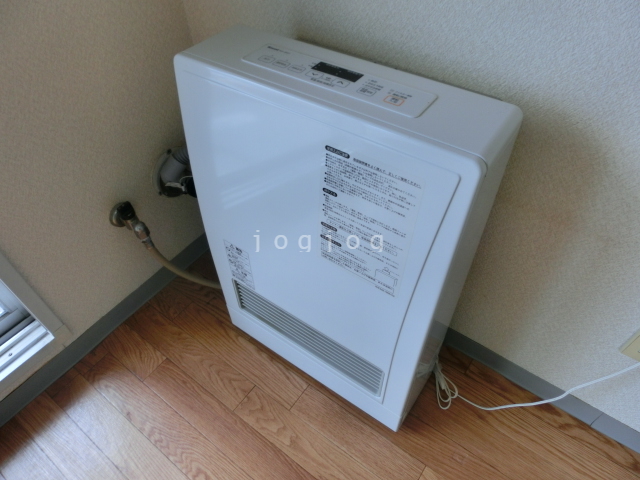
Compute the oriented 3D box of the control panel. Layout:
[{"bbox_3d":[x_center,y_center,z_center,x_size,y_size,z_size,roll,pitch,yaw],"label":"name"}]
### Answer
[{"bbox_3d":[0.017,-0.225,0.614,0.286,0.010,0.070,27,49,24],"label":"control panel"}]

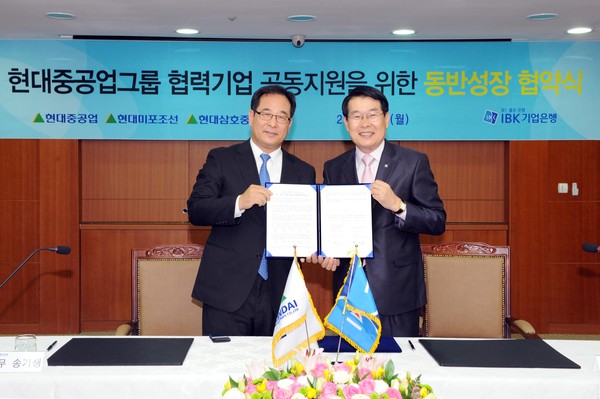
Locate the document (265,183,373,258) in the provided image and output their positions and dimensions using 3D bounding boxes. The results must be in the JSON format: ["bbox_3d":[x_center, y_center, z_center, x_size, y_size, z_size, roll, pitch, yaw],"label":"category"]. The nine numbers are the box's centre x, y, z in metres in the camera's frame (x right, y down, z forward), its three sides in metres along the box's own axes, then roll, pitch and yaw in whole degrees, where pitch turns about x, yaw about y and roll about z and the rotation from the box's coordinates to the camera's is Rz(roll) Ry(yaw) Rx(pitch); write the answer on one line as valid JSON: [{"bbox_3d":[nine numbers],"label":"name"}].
[{"bbox_3d":[0.084,0.089,3.060,0.450,0.310,0.025,0,3,0],"label":"document"}]

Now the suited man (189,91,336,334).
[{"bbox_3d":[-0.164,0.371,3.243,0.600,1.740,0.420,-1,3,-14],"label":"suited man"}]

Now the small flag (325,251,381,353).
[{"bbox_3d":[0.176,0.344,2.460,0.180,0.360,0.090,0,3,0],"label":"small flag"}]

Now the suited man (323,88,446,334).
[{"bbox_3d":[0.369,0.371,3.243,0.520,1.740,0.400,0,3,10],"label":"suited man"}]

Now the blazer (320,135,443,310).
[{"bbox_3d":[0.367,0.127,3.220,0.520,0.750,0.340,0,3,10],"label":"blazer"}]

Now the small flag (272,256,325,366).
[{"bbox_3d":[-0.005,0.369,2.460,0.170,0.370,0.090,0,3,0],"label":"small flag"}]

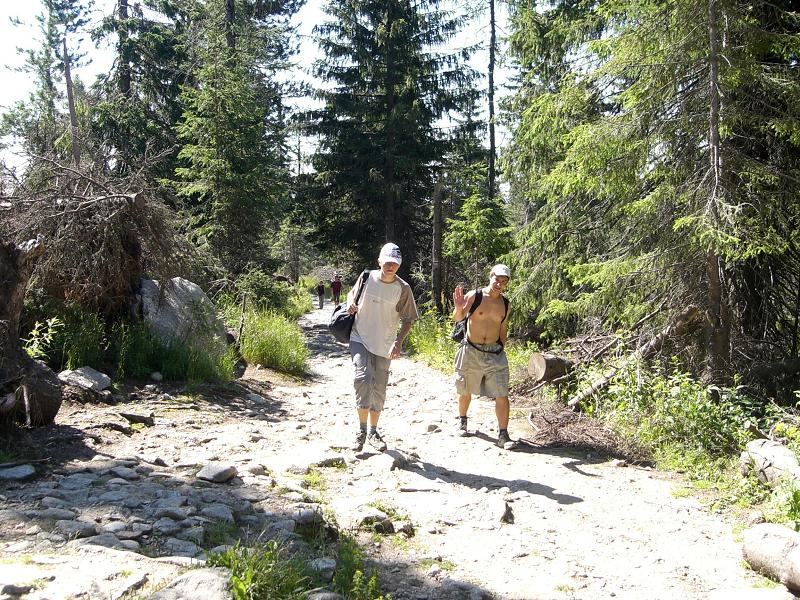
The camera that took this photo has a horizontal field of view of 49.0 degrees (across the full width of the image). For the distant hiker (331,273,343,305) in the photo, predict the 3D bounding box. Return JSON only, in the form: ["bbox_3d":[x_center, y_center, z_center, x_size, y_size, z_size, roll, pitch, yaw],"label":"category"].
[{"bbox_3d":[-3.543,-0.614,49.000,0.650,1.740,0.420,0,0,-6],"label":"distant hiker"}]

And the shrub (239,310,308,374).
[{"bbox_3d":[-1.959,0.658,13.600,1.100,1.000,1.000,0,0,0],"label":"shrub"}]

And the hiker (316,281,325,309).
[{"bbox_3d":[-4.255,-0.268,47.000,0.470,1.500,0.400,0,0,-6],"label":"hiker"}]

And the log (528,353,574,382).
[{"bbox_3d":[2.076,0.900,11.800,0.850,0.390,0.390,0,0,-29],"label":"log"}]

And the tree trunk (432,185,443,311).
[{"bbox_3d":[0.961,-1.294,22.500,0.270,3.600,0.270,0,0,0],"label":"tree trunk"}]

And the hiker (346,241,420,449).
[{"bbox_3d":[-0.148,0.403,7.450,0.610,1.760,0.500,0,0,-5],"label":"hiker"}]

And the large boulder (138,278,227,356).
[{"bbox_3d":[-3.368,0.333,13.600,1.400,1.320,1.200,0,0,-11],"label":"large boulder"}]

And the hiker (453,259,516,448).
[{"bbox_3d":[0.779,0.512,8.100,0.590,1.680,0.520,0,0,-10],"label":"hiker"}]

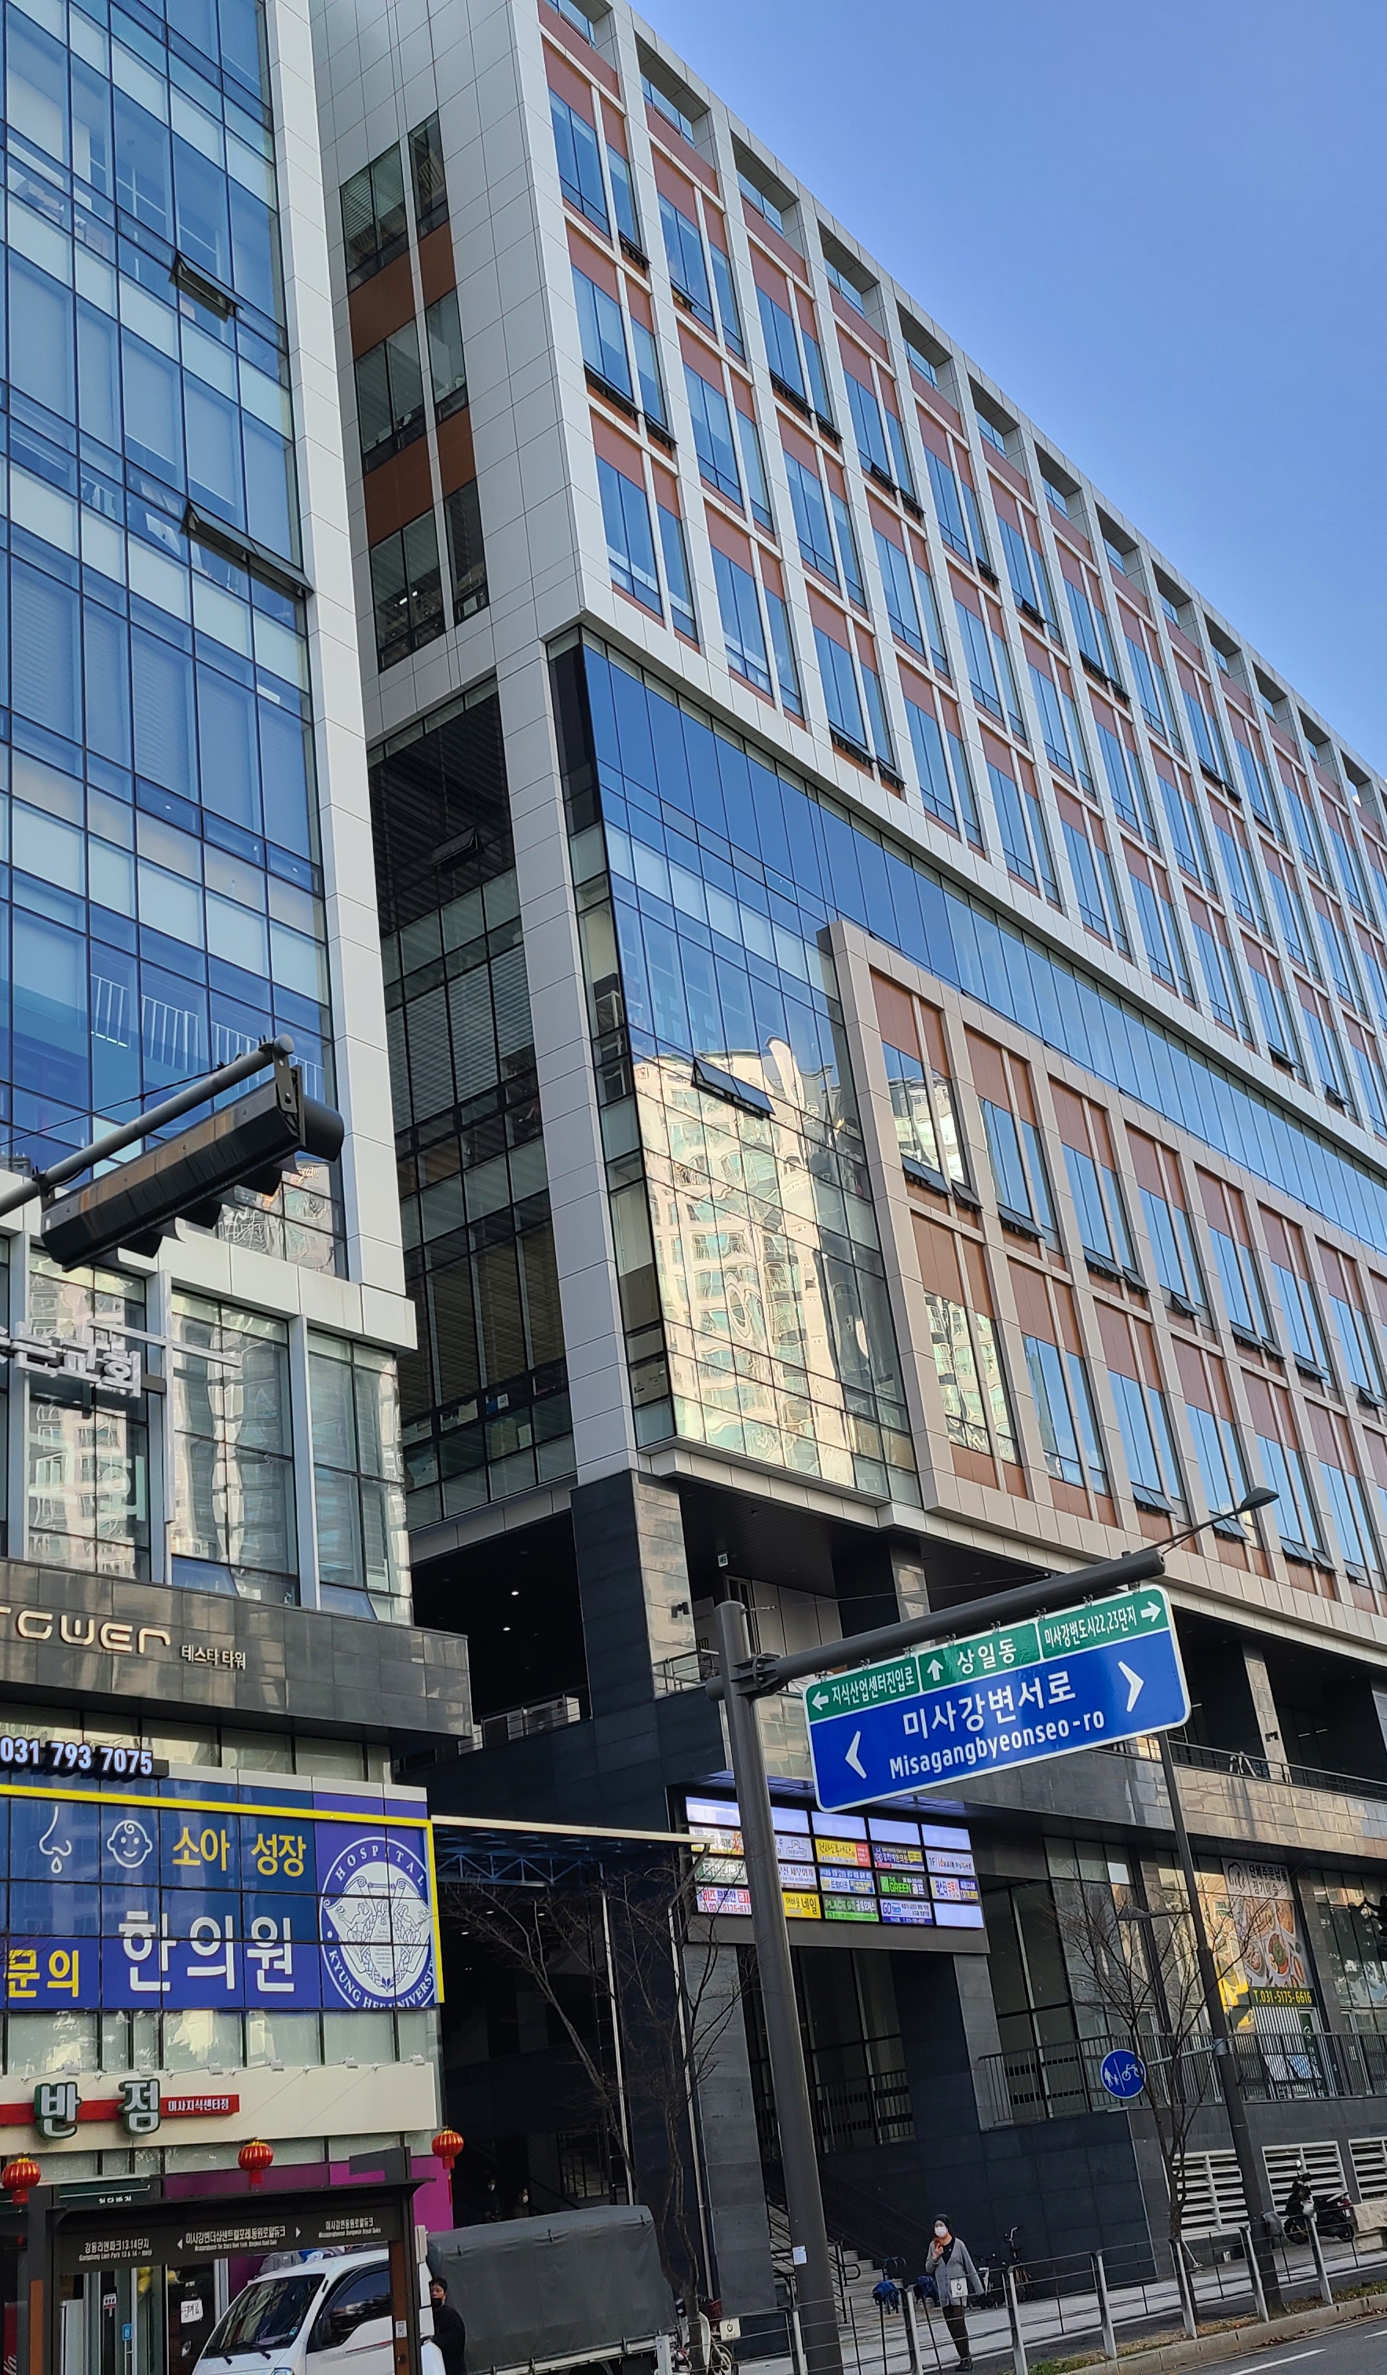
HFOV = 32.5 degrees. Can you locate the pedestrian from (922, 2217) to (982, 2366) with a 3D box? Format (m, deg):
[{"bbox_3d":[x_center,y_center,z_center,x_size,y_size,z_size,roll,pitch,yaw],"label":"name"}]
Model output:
[{"bbox_3d":[2.907,12.381,26.684,0.500,1.575,0.400,-18,-26,22],"label":"pedestrian"}]

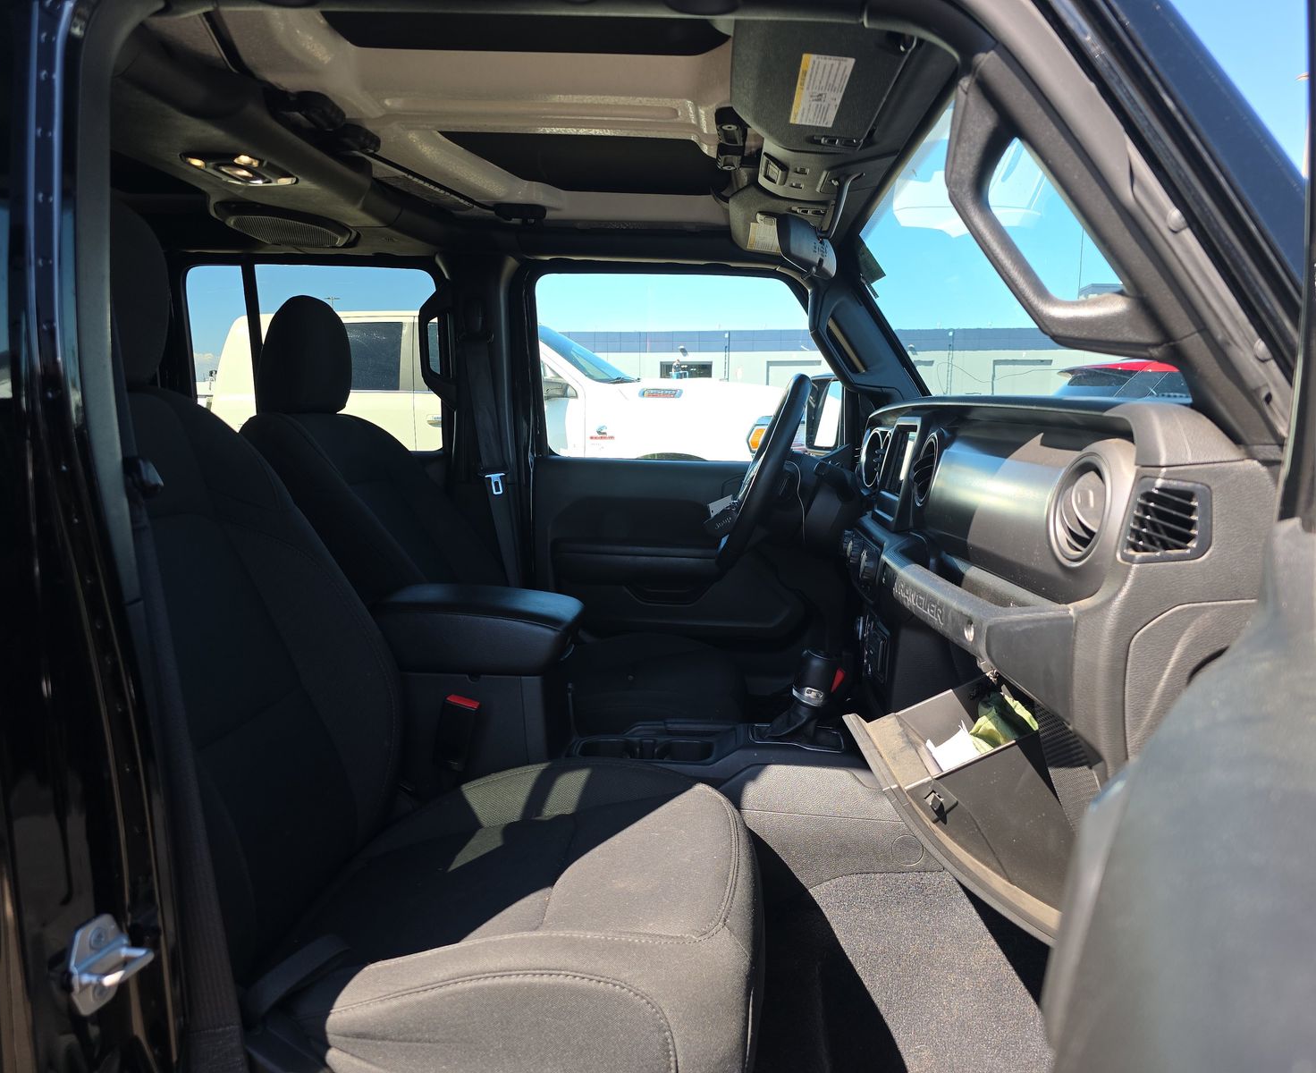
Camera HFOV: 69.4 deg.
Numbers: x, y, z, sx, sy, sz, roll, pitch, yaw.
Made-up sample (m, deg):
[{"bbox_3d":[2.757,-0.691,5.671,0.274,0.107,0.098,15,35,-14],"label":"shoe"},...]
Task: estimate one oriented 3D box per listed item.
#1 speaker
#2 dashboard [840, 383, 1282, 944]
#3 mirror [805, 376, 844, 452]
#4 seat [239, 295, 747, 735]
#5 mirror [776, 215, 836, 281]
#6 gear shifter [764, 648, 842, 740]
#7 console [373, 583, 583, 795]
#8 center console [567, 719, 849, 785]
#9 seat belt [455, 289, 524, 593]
[{"bbox_3d":[-0.601,-0.501,1.538,0.155,0.050,0.230,1,8,1],"label":"speaker"},{"bbox_3d":[0.414,0.043,1.341,0.370,0.490,1.370,1,8,1],"label":"dashboard"},{"bbox_3d":[0.411,-0.288,2.254,0.110,0.190,0.190,-1,8,-11],"label":"mirror"},{"bbox_3d":[-0.259,0.013,1.724,0.860,0.885,0.530,1,8,1],"label":"seat"},{"bbox_3d":[0.204,-0.390,1.294,0.047,0.068,0.220,5,9,28],"label":"mirror"},{"bbox_3d":[0.208,0.218,1.350,0.105,0.130,0.075,1,8,1],"label":"gear shifter"},{"bbox_3d":[-0.253,0.205,1.383,0.310,0.270,0.230,1,8,1],"label":"console"},{"bbox_3d":[0.075,0.327,1.388,0.390,0.105,0.250,1,8,1],"label":"center console"},{"bbox_3d":[-0.347,-0.175,1.988,0.120,0.660,0.080,1,8,1],"label":"seat belt"}]

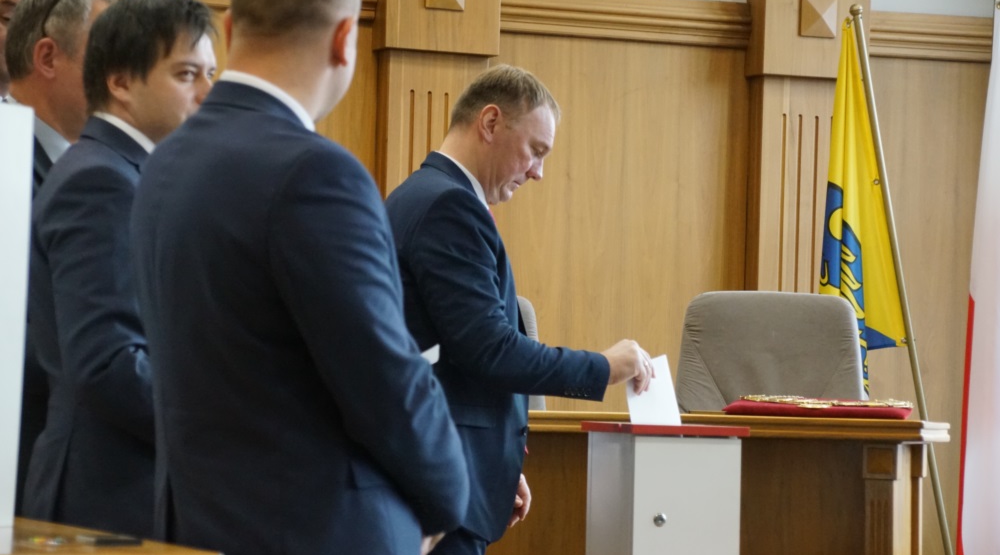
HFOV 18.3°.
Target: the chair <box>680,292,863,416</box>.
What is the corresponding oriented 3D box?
[{"bbox_3d":[0.658,0.582,7.660,0.540,1.100,0.600,1,-2,4],"label":"chair"}]

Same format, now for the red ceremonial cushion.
[{"bbox_3d":[0.760,0.315,7.450,0.420,0.045,0.360,1,-2,6],"label":"red ceremonial cushion"}]

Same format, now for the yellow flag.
[{"bbox_3d":[1.002,-0.169,8.600,0.230,1.095,0.160,2,-2,-15],"label":"yellow flag"}]

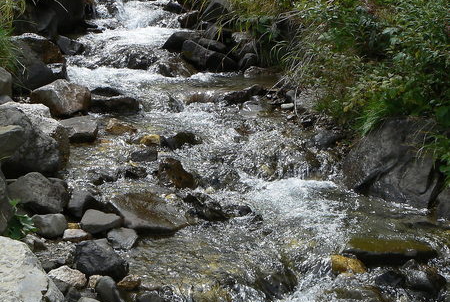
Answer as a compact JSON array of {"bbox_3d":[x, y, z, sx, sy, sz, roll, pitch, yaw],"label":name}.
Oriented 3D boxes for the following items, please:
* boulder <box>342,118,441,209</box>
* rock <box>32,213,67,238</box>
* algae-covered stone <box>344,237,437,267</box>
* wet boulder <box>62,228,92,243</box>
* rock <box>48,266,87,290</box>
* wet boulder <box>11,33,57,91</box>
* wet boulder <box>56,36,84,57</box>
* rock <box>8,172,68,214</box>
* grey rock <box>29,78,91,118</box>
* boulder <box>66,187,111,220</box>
[{"bbox_3d":[0.901,0.063,6.400,0.483,0.478,0.362,0,12,0],"label":"boulder"},{"bbox_3d":[-1.035,0.439,6.950,0.200,0.135,0.175,0,12,0],"label":"rock"},{"bbox_3d":[0.768,0.477,5.501,0.401,0.107,0.201,0,12,0],"label":"algae-covered stone"},{"bbox_3d":[-0.845,0.484,6.750,0.172,0.080,0.130,0,12,0],"label":"wet boulder"},{"bbox_3d":[-0.722,0.584,5.400,0.175,0.100,0.140,0,12,0],"label":"rock"},{"bbox_3d":[-1.568,-0.712,9.700,0.420,0.400,0.400,0,12,0],"label":"wet boulder"},{"bbox_3d":[-1.363,-0.918,10.400,0.260,0.180,0.210,0,12,0],"label":"wet boulder"},{"bbox_3d":[-1.029,0.232,6.500,0.340,0.210,0.270,0,12,0],"label":"rock"},{"bbox_3d":[-1.214,-0.384,8.700,0.440,0.250,0.330,0,12,0],"label":"grey rock"},{"bbox_3d":[-0.845,0.325,7.300,0.273,0.175,0.240,0,12,0],"label":"boulder"}]

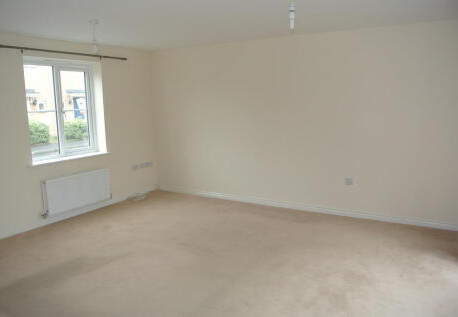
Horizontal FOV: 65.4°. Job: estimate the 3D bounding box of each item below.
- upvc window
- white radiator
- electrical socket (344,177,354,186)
[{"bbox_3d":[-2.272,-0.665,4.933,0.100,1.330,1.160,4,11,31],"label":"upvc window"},{"bbox_3d":[-2.093,0.448,5.012,0.095,0.475,1.020,4,11,31],"label":"white radiator"},{"bbox_3d":[1.577,0.310,4.701,0.090,0.088,0.015,4,11,31],"label":"electrical socket"}]

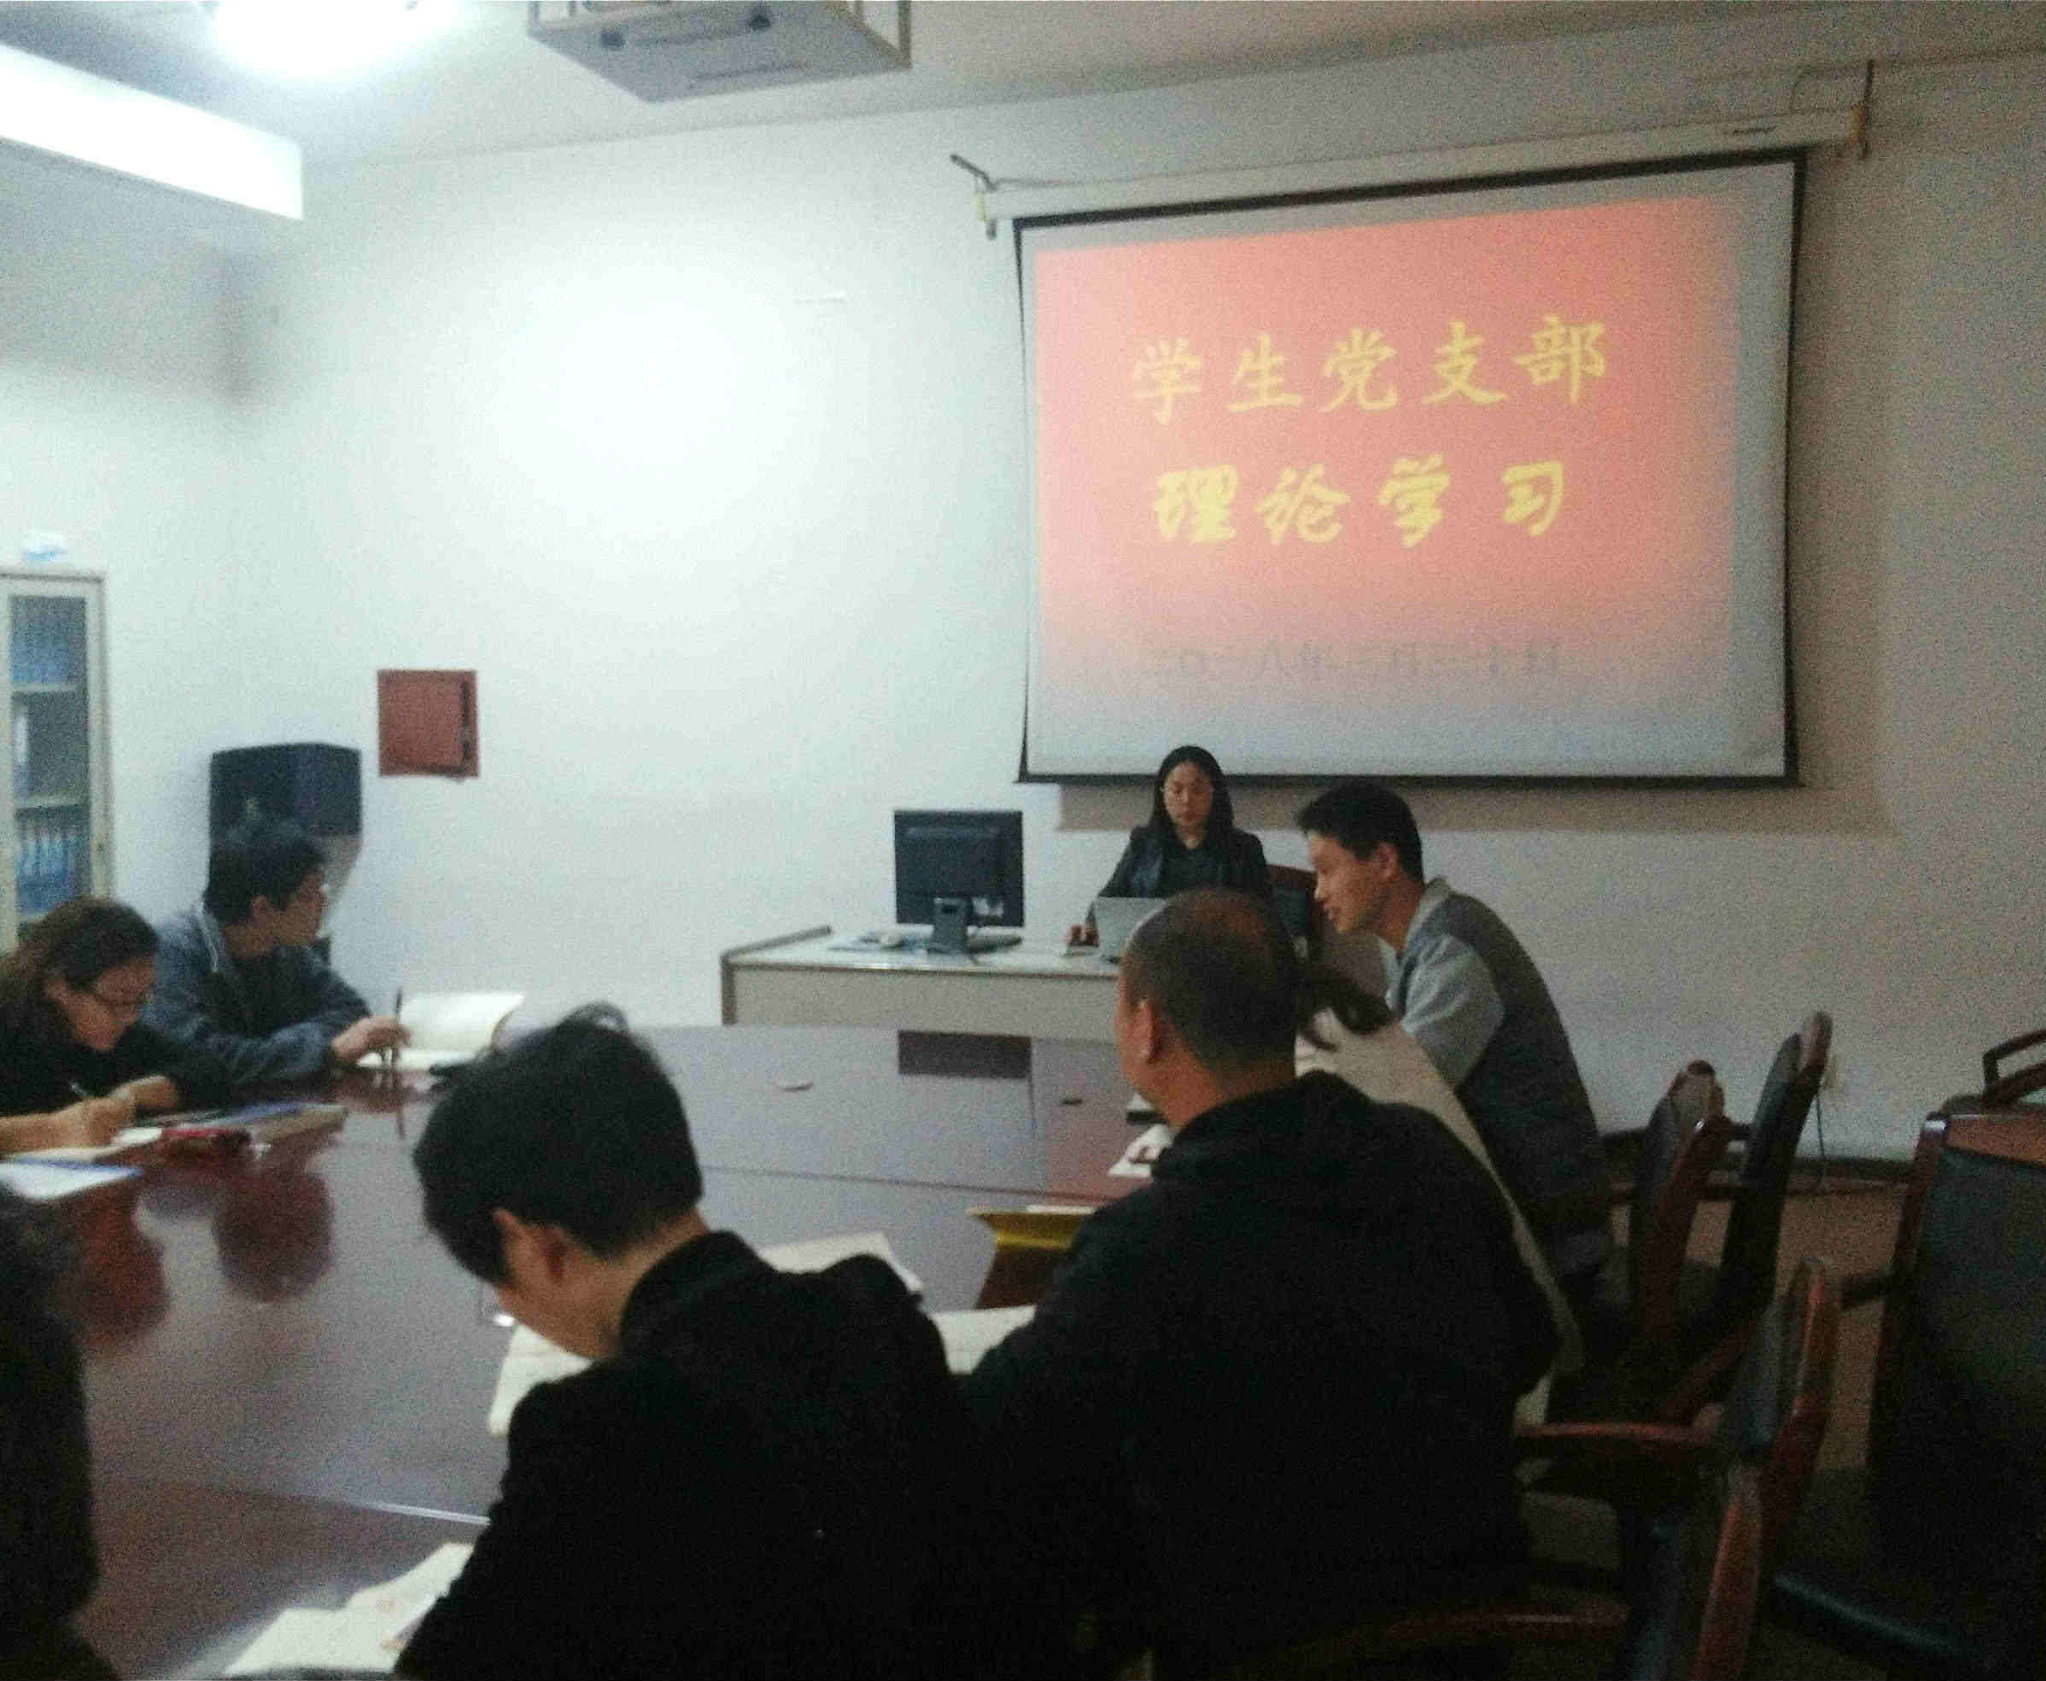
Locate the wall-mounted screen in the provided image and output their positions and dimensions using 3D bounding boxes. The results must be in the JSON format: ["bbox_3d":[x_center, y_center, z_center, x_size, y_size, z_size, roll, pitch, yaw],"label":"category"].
[{"bbox_3d":[1.088,-1.060,6.448,2.378,1.788,0.050,1,5,21],"label":"wall-mounted screen"}]

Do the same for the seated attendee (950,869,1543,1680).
[{"bbox_3d":[0.265,0.695,2.443,0.740,1.270,0.550,3,6,38],"label":"seated attendee"}]

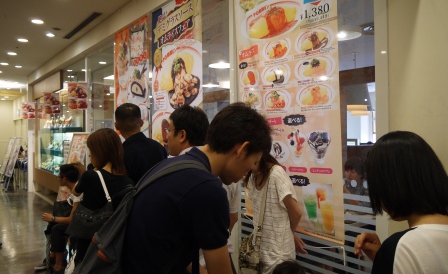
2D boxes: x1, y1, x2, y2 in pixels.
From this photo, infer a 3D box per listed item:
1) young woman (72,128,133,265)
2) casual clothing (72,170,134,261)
[{"bbox_3d":[-0.670,0.715,2.060,0.420,1.550,0.300,-1,0,-29],"label":"young woman"},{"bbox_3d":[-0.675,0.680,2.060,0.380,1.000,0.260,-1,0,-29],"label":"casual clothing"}]

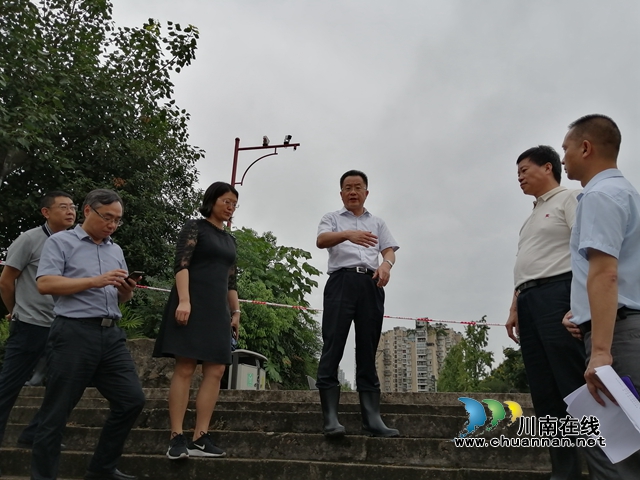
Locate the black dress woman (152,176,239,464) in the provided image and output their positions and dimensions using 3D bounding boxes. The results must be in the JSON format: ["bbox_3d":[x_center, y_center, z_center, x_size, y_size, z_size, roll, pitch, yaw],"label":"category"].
[{"bbox_3d":[-0.690,0.400,2.880,0.400,1.630,0.500,-16,-25,42],"label":"black dress woman"}]

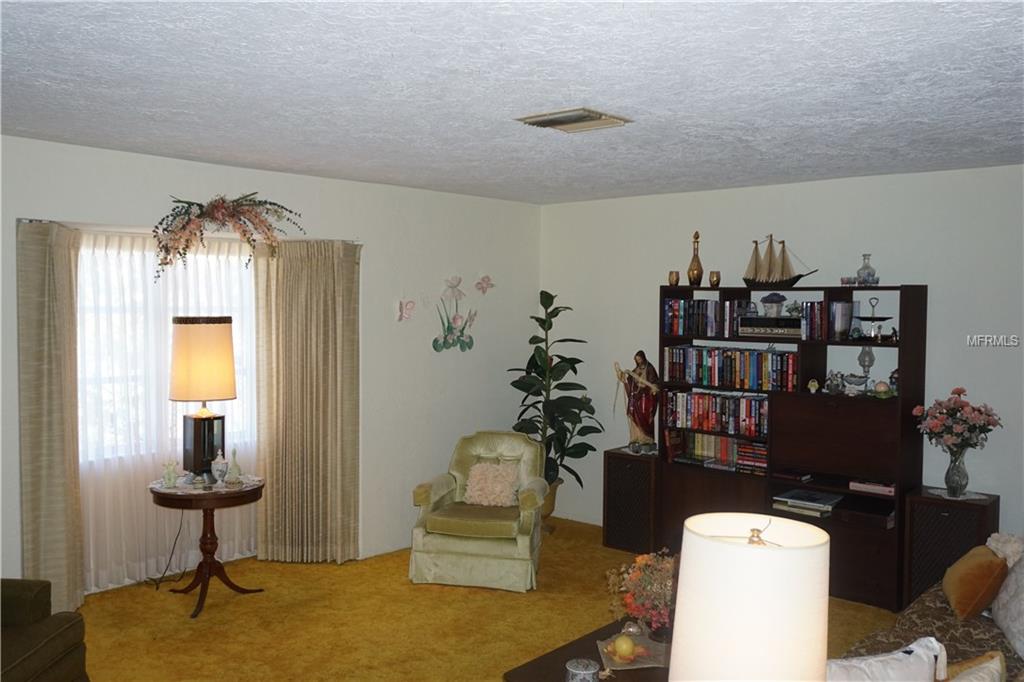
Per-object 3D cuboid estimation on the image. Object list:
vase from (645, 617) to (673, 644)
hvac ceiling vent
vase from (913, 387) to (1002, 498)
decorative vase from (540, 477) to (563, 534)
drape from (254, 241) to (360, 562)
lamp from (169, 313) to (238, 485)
[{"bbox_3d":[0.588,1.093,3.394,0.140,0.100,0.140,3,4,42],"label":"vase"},{"bbox_3d":[0.255,-0.900,3.630,0.360,0.030,0.360,3,4,43],"label":"hvac ceiling vent"},{"bbox_3d":[2.400,0.548,4.733,0.440,0.585,0.420,3,4,43],"label":"vase"},{"bbox_3d":[0.249,1.189,6.514,0.270,0.420,0.270,0,3,0],"label":"decorative vase"},{"bbox_3d":[-1.307,0.400,5.652,0.650,2.030,0.140,1,3,2],"label":"drape"},{"bbox_3d":[-1.750,0.334,5.024,0.360,0.930,0.360,0,3,-2],"label":"lamp"}]

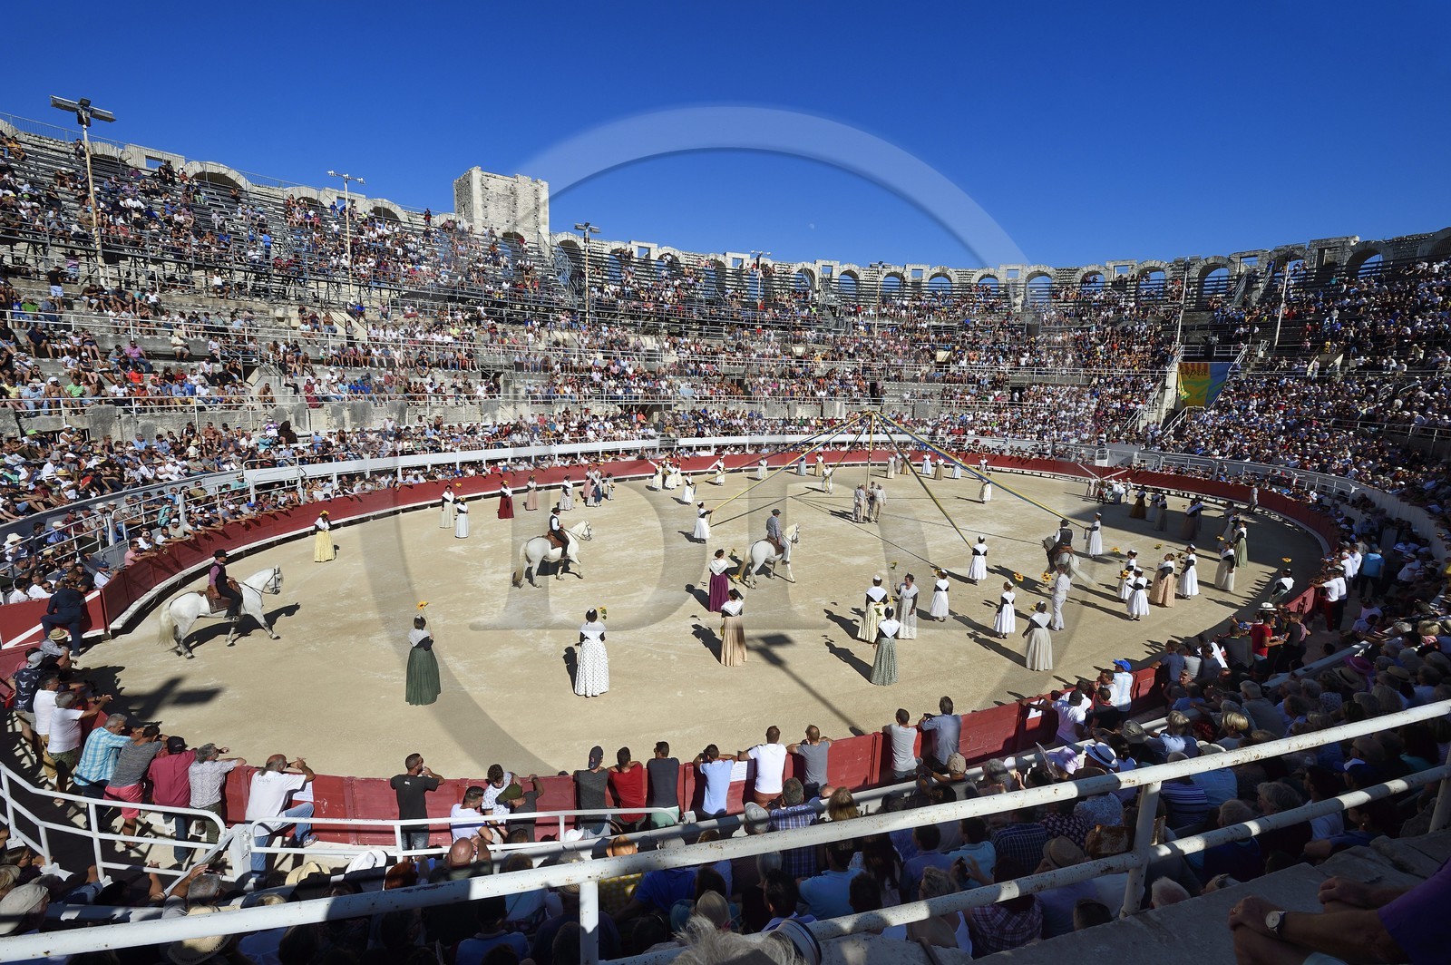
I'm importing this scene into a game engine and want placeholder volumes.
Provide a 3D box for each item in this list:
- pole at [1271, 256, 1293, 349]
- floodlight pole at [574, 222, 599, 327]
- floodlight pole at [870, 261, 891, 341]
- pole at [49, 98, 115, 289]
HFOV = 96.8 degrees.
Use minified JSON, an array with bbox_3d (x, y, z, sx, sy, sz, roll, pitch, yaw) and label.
[{"bbox_3d":[50.610,-16.570,58.500,0.700,8.800,2.300,-6,11,-37],"label":"pole"},{"bbox_3d":[-12.020,-18.060,56.100,2.400,8.700,0.700,-6,12,-40],"label":"floodlight pole"},{"bbox_3d":[16.692,-19.767,70.298,2.250,8.300,0.800,1,9,-5],"label":"floodlight pole"},{"bbox_3d":[-30.460,-13.880,31.000,0.700,8.700,2.400,4,9,18],"label":"pole"}]

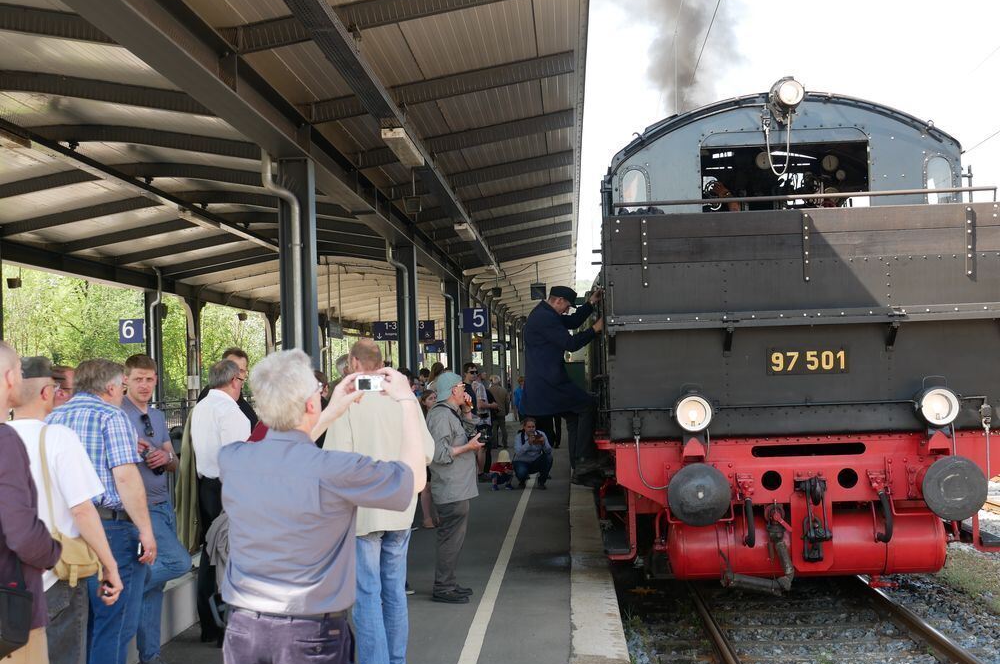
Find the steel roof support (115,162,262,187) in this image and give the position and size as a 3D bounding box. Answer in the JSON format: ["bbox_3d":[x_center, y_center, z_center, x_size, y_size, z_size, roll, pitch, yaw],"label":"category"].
[{"bbox_3d":[-3.490,-1.865,16.869,2.355,0.220,0.100,6,-1,3],"label":"steel roof support"}]

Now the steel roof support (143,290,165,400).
[{"bbox_3d":[-6.806,0.949,27.513,0.250,3.510,0.250,-2,-2,3],"label":"steel roof support"}]

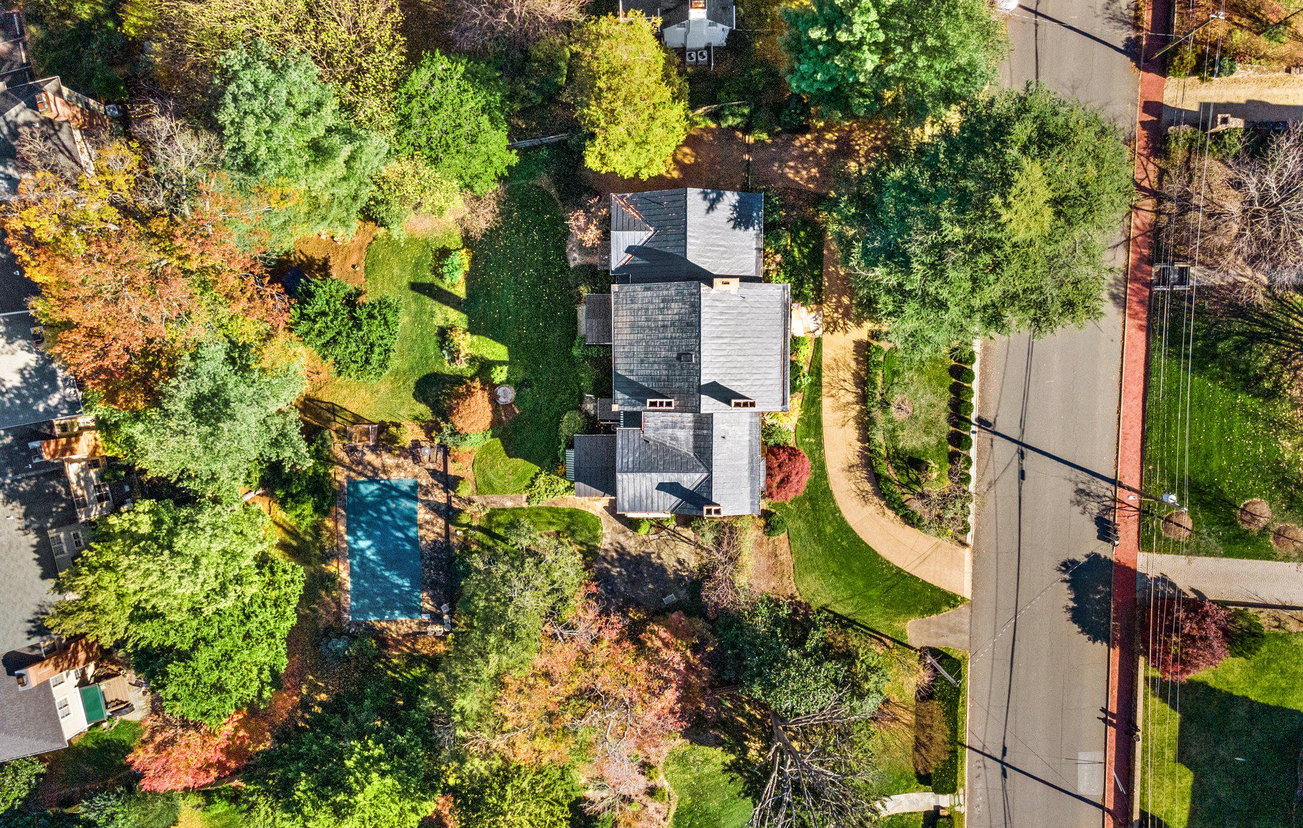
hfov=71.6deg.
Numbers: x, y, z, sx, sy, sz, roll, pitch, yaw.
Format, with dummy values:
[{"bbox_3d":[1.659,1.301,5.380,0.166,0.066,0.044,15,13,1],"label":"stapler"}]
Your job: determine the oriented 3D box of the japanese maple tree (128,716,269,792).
[{"bbox_3d":[-37.300,27.390,75.390,11.480,6.000,7.520,0,91,0],"label":"japanese maple tree"}]

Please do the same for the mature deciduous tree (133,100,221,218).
[{"bbox_3d":[-37.090,-20.260,72.220,6.050,11.000,7.470,0,91,0],"label":"mature deciduous tree"}]

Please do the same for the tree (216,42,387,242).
[{"bbox_3d":[-26.590,-20.380,69.220,11.250,17.000,13.400,0,91,0],"label":"tree"}]

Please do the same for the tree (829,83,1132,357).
[{"bbox_3d":[24.710,-14.490,69.300,21.570,17.000,19.990,0,91,0],"label":"tree"}]

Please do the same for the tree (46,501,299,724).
[{"bbox_3d":[-35.680,15.160,70.220,18.090,16.000,17.400,0,91,0],"label":"tree"}]

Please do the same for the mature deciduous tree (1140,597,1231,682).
[{"bbox_3d":[44.160,18.680,75.120,6.990,6.300,6.750,0,91,0],"label":"mature deciduous tree"}]

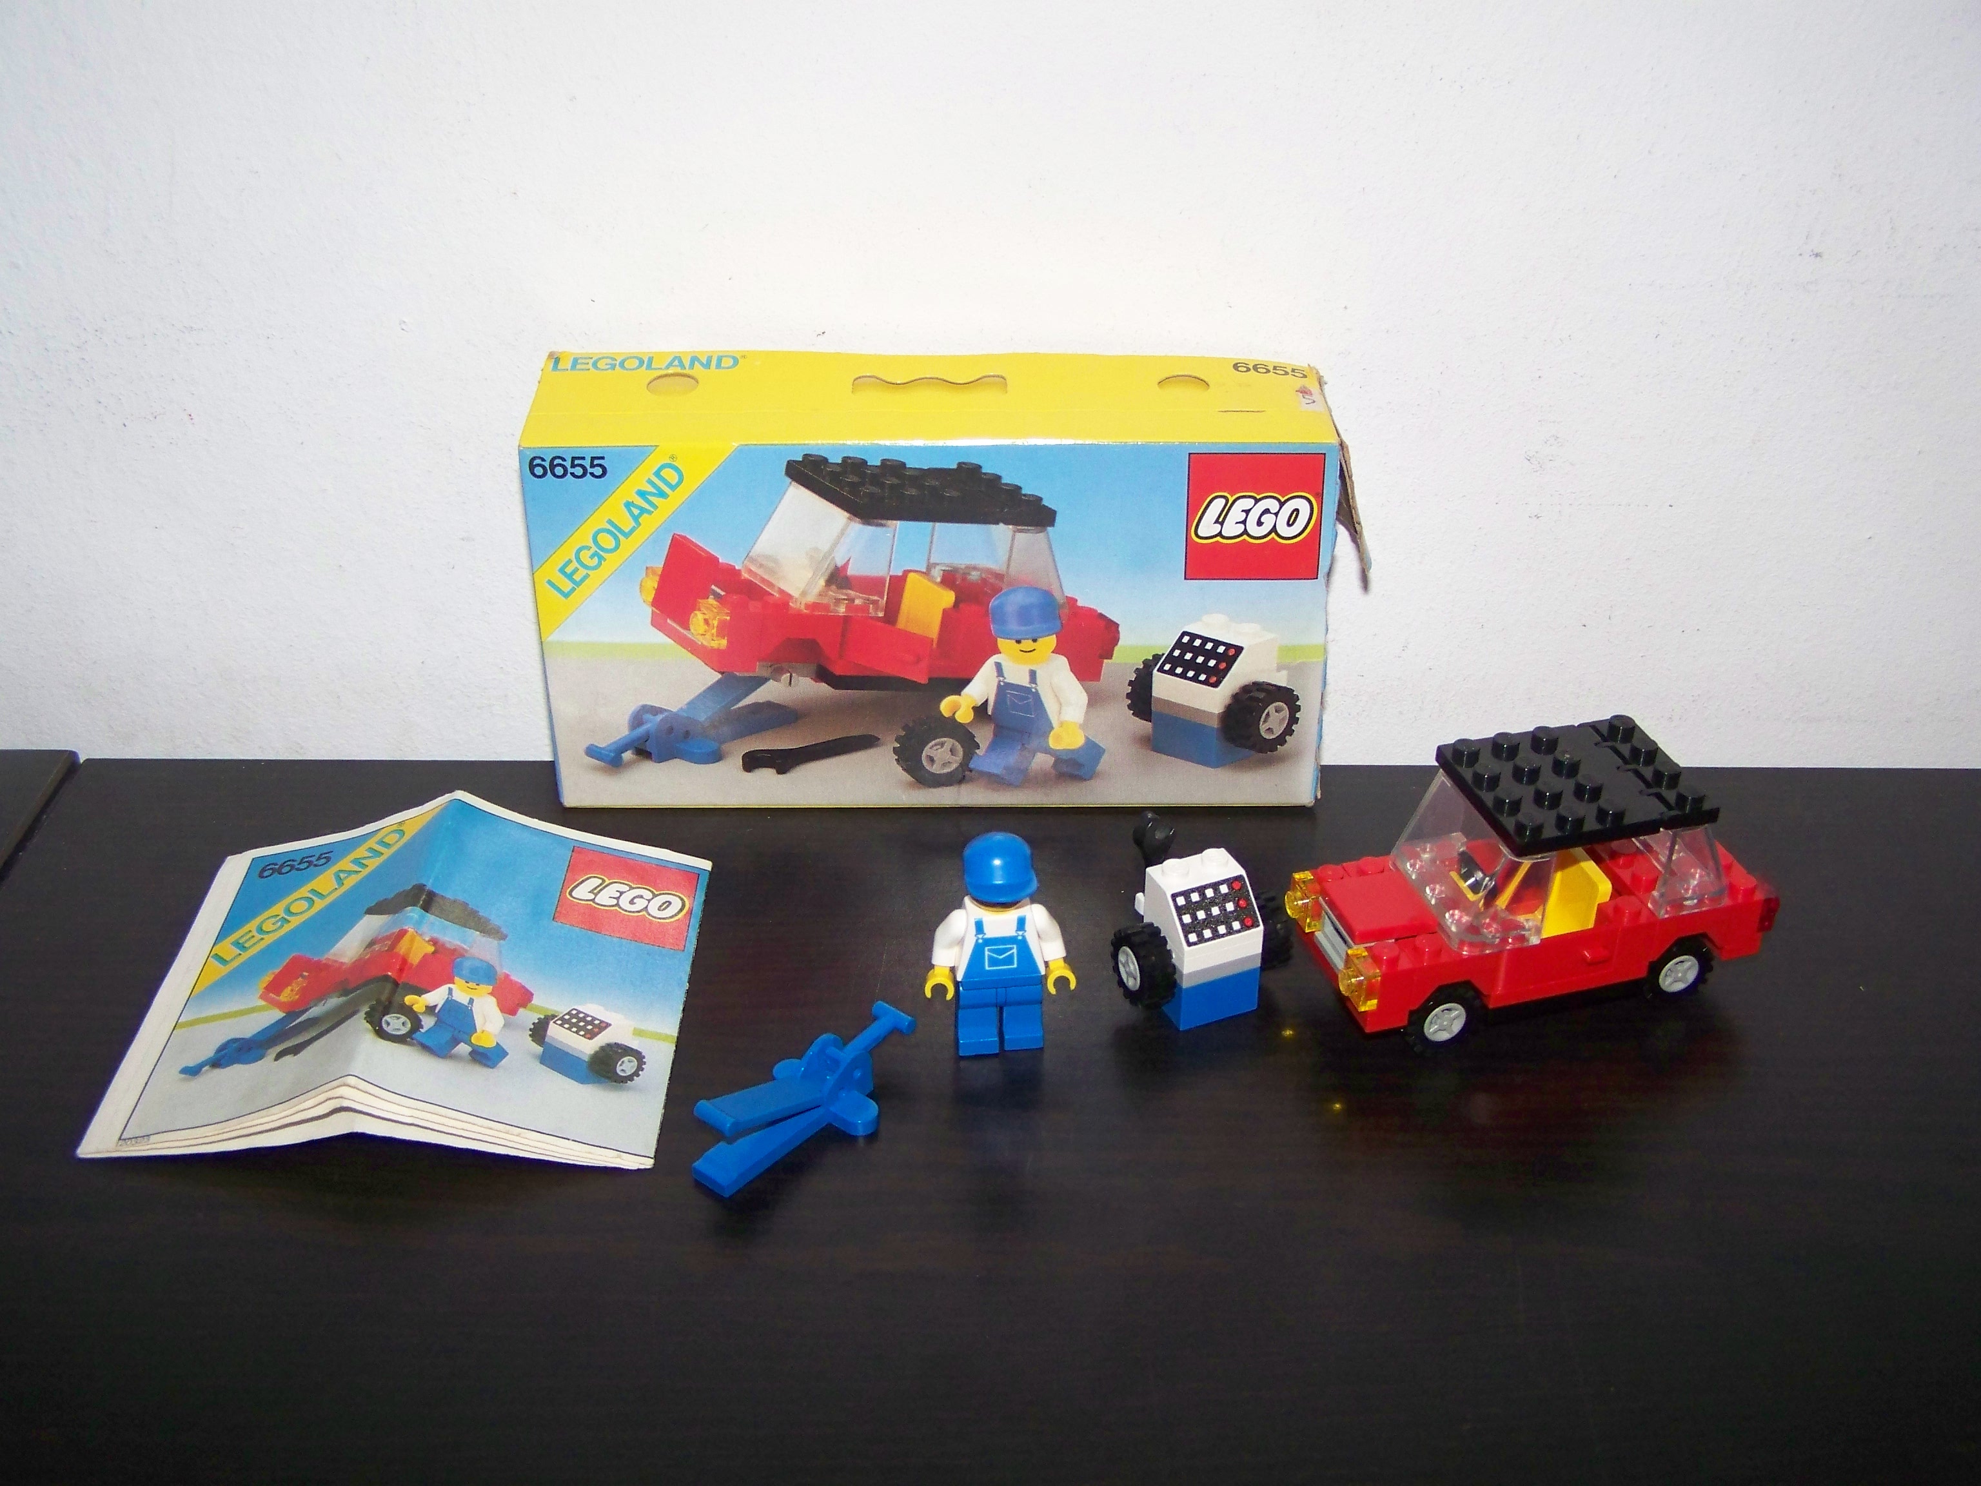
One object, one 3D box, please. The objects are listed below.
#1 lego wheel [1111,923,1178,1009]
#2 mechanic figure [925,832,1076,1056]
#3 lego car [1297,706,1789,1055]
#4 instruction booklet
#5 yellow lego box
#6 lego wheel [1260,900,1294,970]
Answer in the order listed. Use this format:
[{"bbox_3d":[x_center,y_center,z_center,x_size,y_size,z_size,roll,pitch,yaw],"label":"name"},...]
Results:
[{"bbox_3d":[0.028,0.041,0.395,0.006,0.015,0.015,-13,36,-20],"label":"lego wheel"},{"bbox_3d":[0.002,0.036,0.380,0.027,0.043,0.015,-5,34,-8],"label":"mechanic figure"},{"bbox_3d":[0.101,0.024,0.401,0.085,0.043,0.037,-9,34,-14],"label":"lego car"},{"bbox_3d":[-0.105,0.040,0.397,0.098,0.017,0.086,1,33,0],"label":"instruction booklet"},{"bbox_3d":[-0.011,-0.033,0.450,0.156,0.083,0.042,0,33,-1],"label":"yellow lego box"},{"bbox_3d":[0.049,0.036,0.403,0.006,0.015,0.015,-13,36,-20],"label":"lego wheel"}]

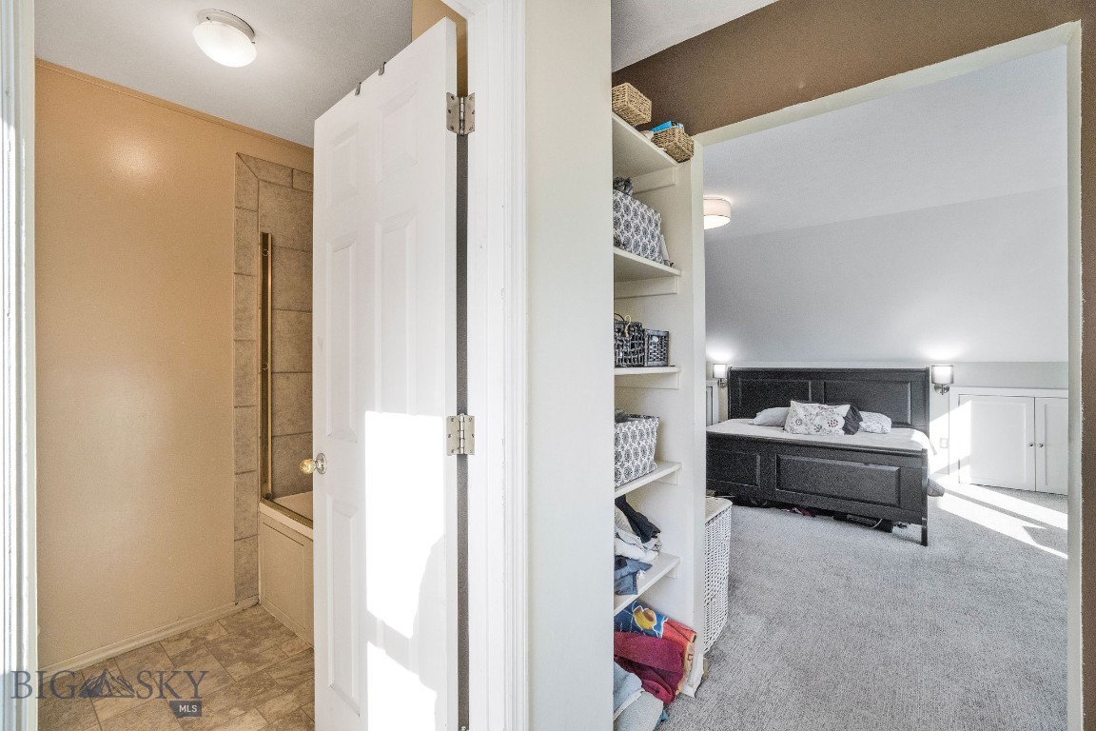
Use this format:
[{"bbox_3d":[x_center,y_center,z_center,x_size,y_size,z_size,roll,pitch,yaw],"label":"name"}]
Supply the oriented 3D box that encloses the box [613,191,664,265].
[{"bbox_3d":[0.176,-0.453,1.553,0.280,0.185,0.400,0,0,39],"label":"box"}]

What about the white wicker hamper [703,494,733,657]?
[{"bbox_3d":[0.624,0.931,2.110,0.330,0.580,0.440,0,0,39],"label":"white wicker hamper"}]

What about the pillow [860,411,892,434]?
[{"bbox_3d":[3.337,0.598,4.969,0.660,0.180,0.450,0,0,39],"label":"pillow"}]

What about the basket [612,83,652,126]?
[{"bbox_3d":[0.207,-0.798,1.457,0.200,0.068,0.135,0,0,39],"label":"basket"}]

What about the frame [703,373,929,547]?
[{"bbox_3d":[2.519,0.628,4.630,2.050,1.220,2.200,0,0,39],"label":"frame"}]

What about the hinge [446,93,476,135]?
[{"bbox_3d":[-0.202,-0.584,1.060,0.066,0.089,0.020,0,0,0],"label":"hinge"}]

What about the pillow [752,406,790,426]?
[{"bbox_3d":[2.791,0.598,5.414,0.660,0.180,0.450,0,0,39],"label":"pillow"}]

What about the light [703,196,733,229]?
[{"bbox_3d":[1.190,-1.130,3.455,0.360,0.140,0.360,0,0,39],"label":"light"}]

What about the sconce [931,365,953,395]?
[{"bbox_3d":[4.088,0.143,4.731,0.165,0.310,0.120,0,0,39],"label":"sconce"}]

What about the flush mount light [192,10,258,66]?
[{"bbox_3d":[-1.165,-1.140,1.645,0.187,0.120,0.187,0,0,39],"label":"flush mount light"}]

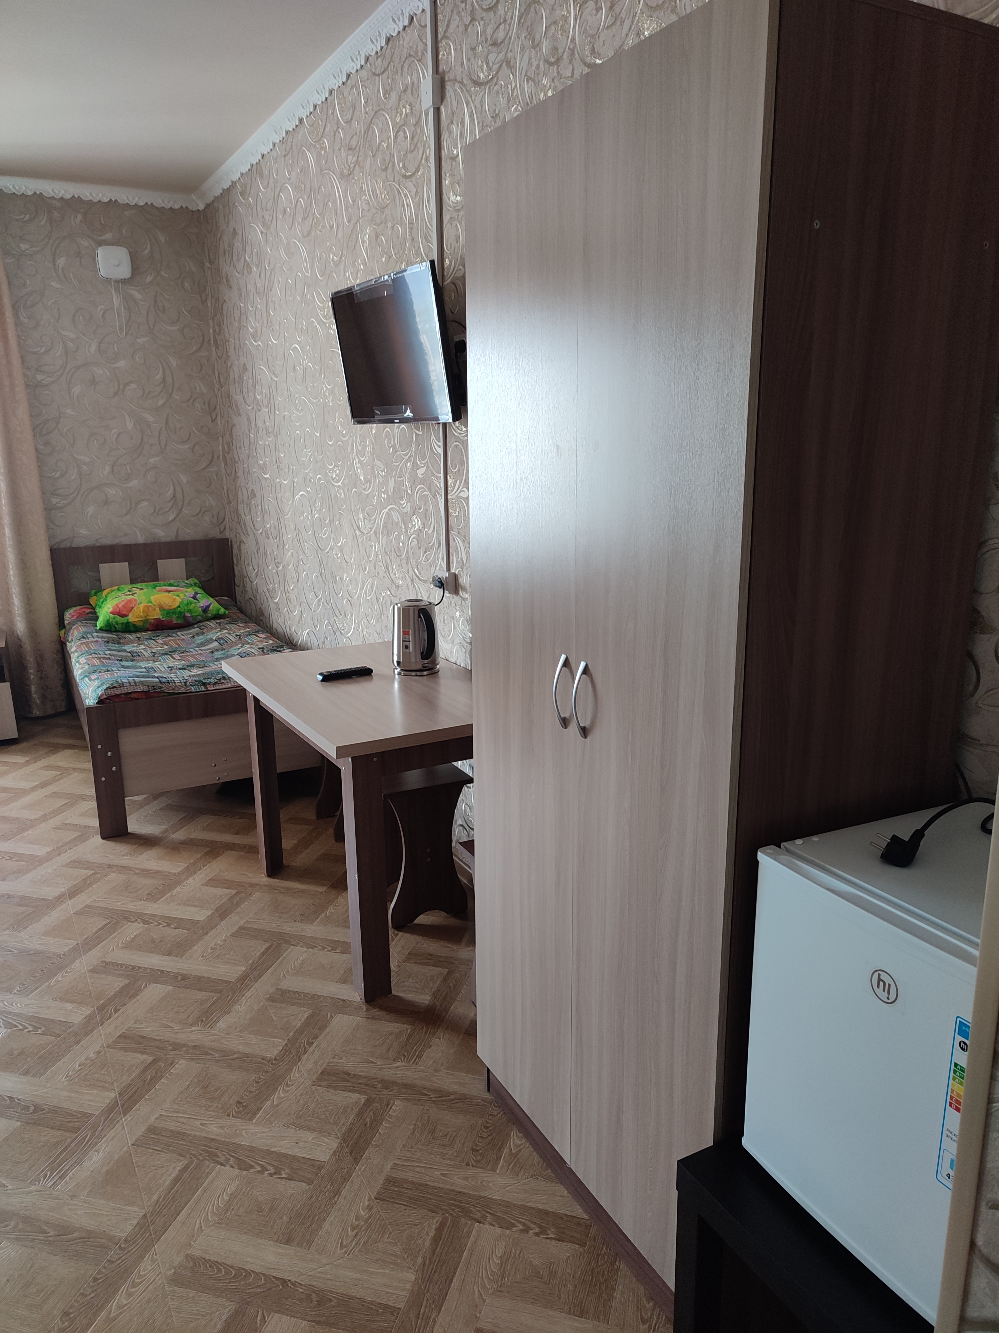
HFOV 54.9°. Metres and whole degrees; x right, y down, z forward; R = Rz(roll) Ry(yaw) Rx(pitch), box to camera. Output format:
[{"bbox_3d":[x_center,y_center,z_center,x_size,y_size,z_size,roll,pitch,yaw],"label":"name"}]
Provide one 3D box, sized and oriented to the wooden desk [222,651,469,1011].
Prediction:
[{"bbox_3d":[-0.383,0.424,3.063,0.651,0.763,1.095,-8,15,-29],"label":"wooden desk"}]

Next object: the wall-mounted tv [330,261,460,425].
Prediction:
[{"bbox_3d":[-0.327,-0.984,3.011,0.055,0.430,0.730,-17,20,-27],"label":"wall-mounted tv"}]

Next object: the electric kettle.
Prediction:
[{"bbox_3d":[-0.265,-0.094,3.087,0.155,0.232,0.205,-6,14,-24],"label":"electric kettle"}]

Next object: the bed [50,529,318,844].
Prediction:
[{"bbox_3d":[-1.587,-0.043,4.722,0.950,0.936,2.040,-7,15,-26],"label":"bed"}]

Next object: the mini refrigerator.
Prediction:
[{"bbox_3d":[0.656,0.500,1.273,0.450,0.470,0.440,-7,15,-27],"label":"mini refrigerator"}]

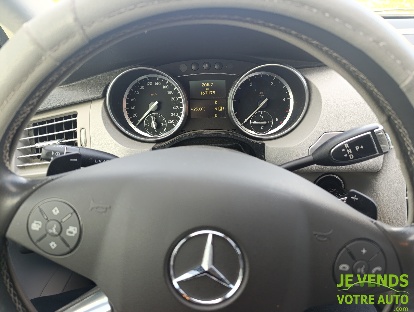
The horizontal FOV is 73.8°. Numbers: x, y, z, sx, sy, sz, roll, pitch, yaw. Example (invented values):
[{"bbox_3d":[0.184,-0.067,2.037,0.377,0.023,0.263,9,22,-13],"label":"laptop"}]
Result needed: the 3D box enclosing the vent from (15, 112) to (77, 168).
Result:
[{"bbox_3d":[-0.248,-0.018,0.442,0.111,0.076,0.030,-7,-5,10],"label":"vent"}]

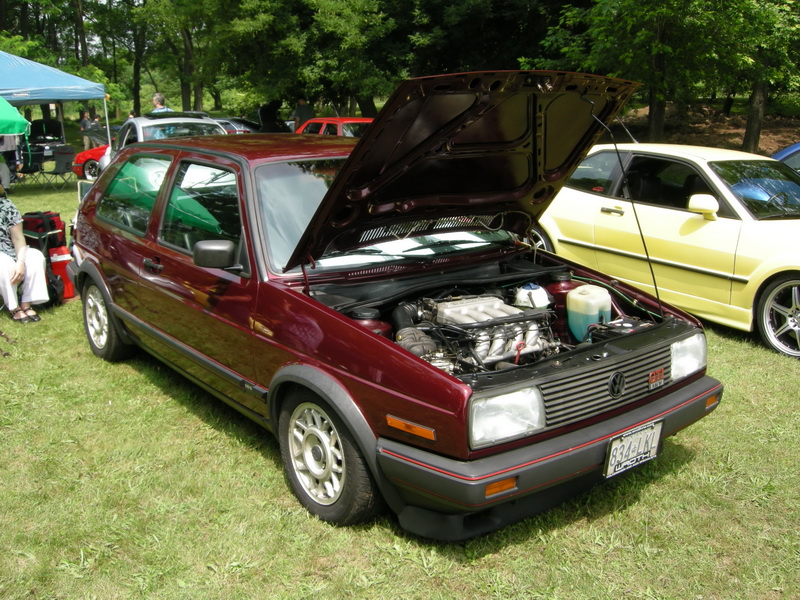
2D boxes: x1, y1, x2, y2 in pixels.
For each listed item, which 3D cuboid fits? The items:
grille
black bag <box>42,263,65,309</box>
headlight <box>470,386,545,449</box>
[{"bbox_3d":[0.776,0.303,3.063,0.775,0.150,0.060,-10,18,-37],"label":"grille"},{"bbox_3d":[-2.712,-0.130,6.447,0.190,0.350,0.170,-3,15,-11],"label":"black bag"},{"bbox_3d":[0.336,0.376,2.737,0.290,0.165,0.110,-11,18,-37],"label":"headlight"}]

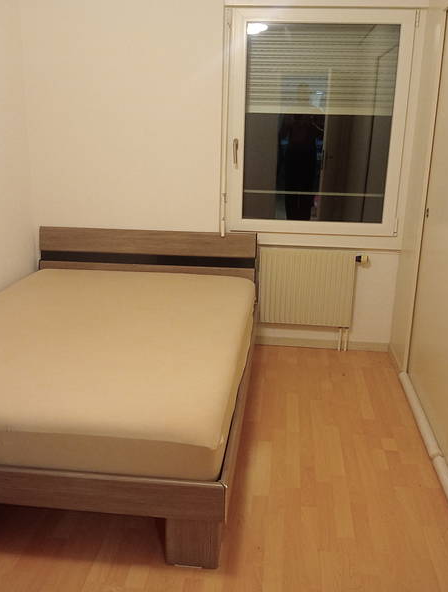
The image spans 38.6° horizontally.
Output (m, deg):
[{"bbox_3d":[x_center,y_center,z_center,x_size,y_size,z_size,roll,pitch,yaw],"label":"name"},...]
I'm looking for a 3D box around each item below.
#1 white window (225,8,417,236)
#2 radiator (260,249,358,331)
[{"bbox_3d":[0.552,-1.016,3.837,1.070,1.298,0.079,3,16,5],"label":"white window"},{"bbox_3d":[0.522,-0.058,4.046,0.592,0.484,0.084,3,16,5],"label":"radiator"}]

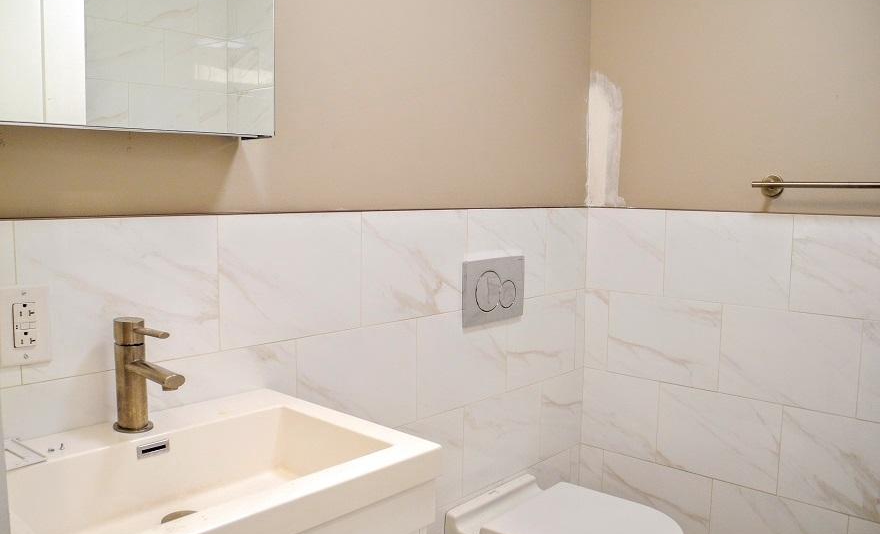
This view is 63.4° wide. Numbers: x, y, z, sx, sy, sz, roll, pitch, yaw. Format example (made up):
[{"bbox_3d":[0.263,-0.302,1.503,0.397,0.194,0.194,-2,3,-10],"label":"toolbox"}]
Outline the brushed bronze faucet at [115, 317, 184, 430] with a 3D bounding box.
[{"bbox_3d":[-0.459,0.178,1.115,0.185,0.177,0.066,5,8,44],"label":"brushed bronze faucet"}]

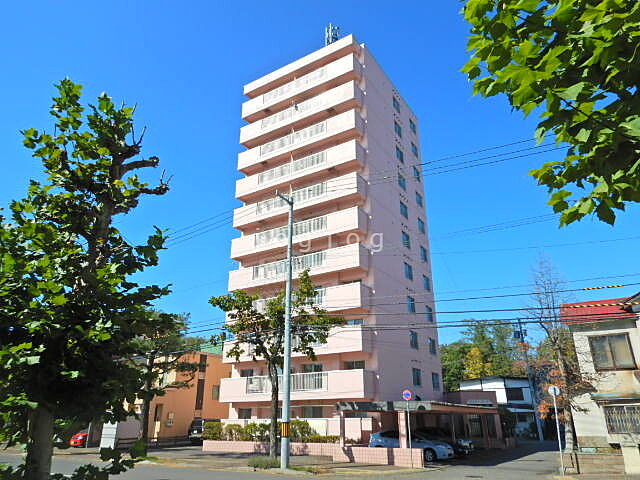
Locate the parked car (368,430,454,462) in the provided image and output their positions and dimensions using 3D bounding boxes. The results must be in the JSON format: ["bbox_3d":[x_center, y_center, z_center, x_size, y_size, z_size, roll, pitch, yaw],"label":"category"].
[{"bbox_3d":[4.986,11.131,24.211,4.300,1.490,1.700,-13,-25,30],"label":"parked car"}]

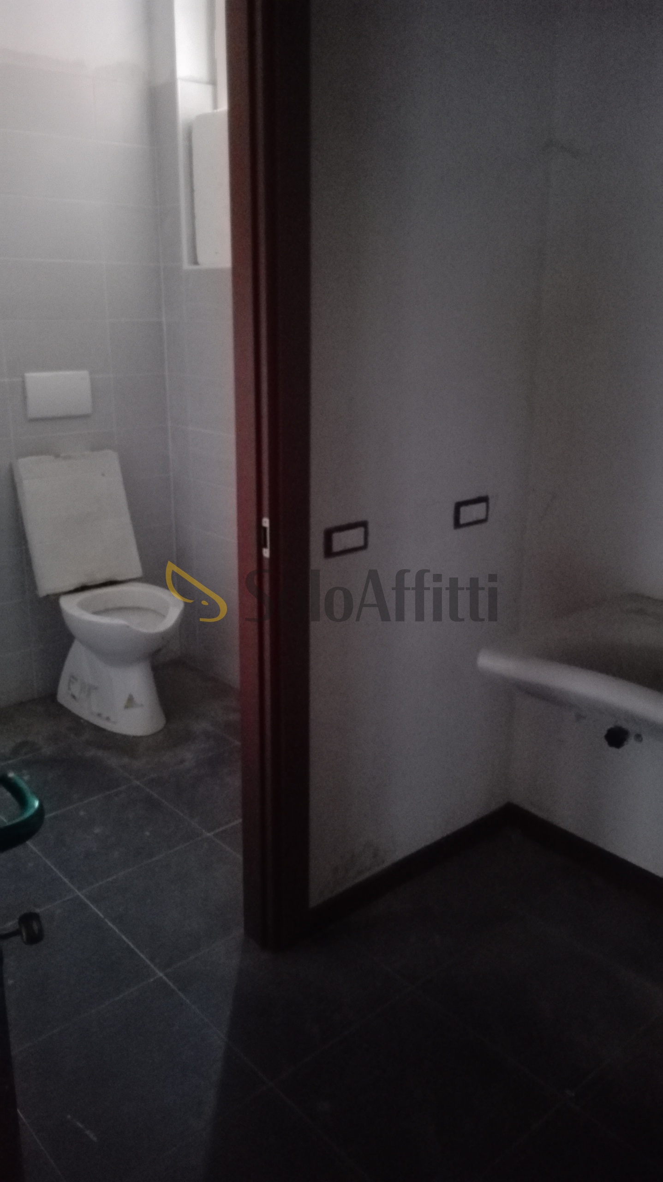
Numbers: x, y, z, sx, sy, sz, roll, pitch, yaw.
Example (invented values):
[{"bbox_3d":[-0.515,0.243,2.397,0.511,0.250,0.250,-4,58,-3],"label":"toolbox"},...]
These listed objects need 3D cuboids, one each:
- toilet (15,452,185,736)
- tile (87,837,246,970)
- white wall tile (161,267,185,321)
[{"bbox_3d":[-0.783,0.001,3.143,0.420,0.940,0.660,-13,21,-40],"label":"toilet"},{"bbox_3d":[-0.361,0.775,2.134,0.385,0.010,0.385,-14,22,-40],"label":"tile"},{"bbox_3d":[-0.595,-1.135,3.221,0.010,0.205,0.163,-14,22,-40],"label":"white wall tile"}]

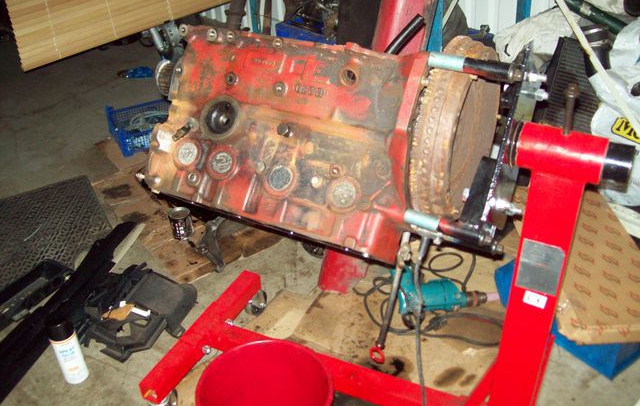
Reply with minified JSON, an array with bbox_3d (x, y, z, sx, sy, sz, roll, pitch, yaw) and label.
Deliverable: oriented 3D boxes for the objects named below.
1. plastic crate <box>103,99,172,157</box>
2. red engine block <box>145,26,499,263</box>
[{"bbox_3d":[-0.712,-0.364,2.994,0.400,0.118,0.290,-15,34,-22],"label":"plastic crate"},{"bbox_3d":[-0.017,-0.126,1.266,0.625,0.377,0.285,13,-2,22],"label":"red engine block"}]

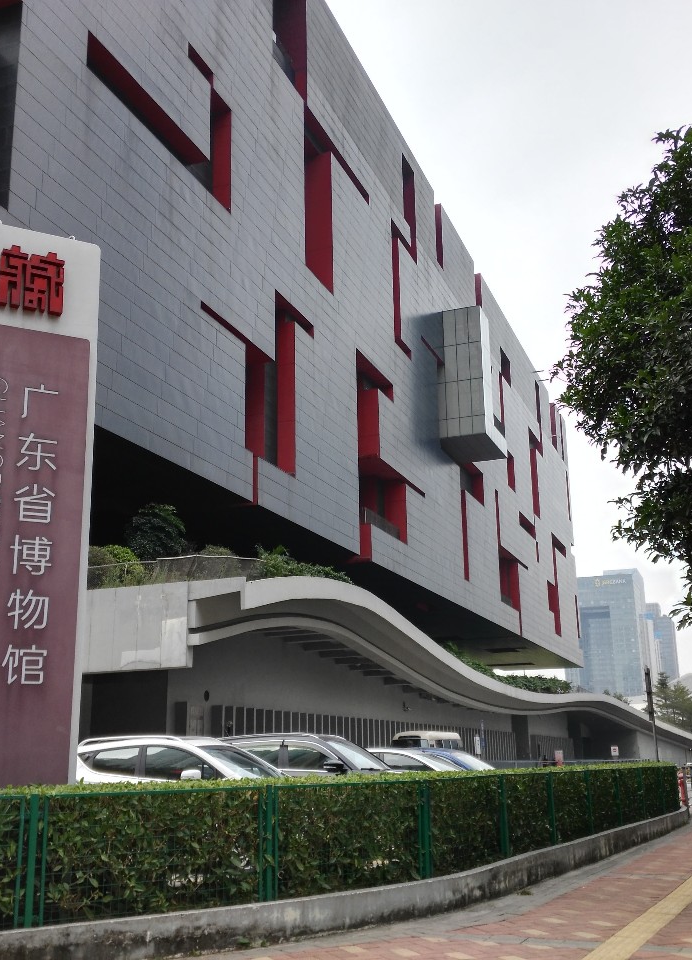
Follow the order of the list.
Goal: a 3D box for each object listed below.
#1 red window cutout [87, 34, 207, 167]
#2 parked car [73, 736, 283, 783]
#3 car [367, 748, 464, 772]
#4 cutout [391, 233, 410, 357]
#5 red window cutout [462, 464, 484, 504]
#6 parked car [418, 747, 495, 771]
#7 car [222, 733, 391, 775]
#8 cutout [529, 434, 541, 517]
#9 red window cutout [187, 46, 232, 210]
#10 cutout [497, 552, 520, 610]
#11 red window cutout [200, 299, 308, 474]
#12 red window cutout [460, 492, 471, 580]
[{"bbox_3d":[-7.827,-13.916,40.198,1.000,1.460,8.960,-7,-16,20],"label":"red window cutout"},{"bbox_3d":[-2.091,4.665,15.367,4.450,1.690,1.830,-7,-16,20],"label":"parked car"},{"bbox_3d":[0.980,5.995,20.135,4.600,1.470,1.800,-7,-16,20],"label":"car"},{"bbox_3d":[3.435,-12.211,69.378,0.600,7.830,3.500,-6,-16,20],"label":"cutout"},{"bbox_3d":[9.841,0.036,84.380,1.000,3.070,7.800,-7,-16,20],"label":"red window cutout"},{"bbox_3d":[2.041,6.446,21.913,4.550,1.480,1.800,-8,-16,24],"label":"parked car"},{"bbox_3d":[-0.460,5.221,17.593,4.750,1.720,1.880,-8,-16,24],"label":"car"},{"bbox_3d":[20.052,-0.420,112.656,1.000,9.200,3.900,-7,-16,20],"label":"cutout"},{"bbox_3d":[-6.307,-15.012,44.739,1.000,5.870,4.020,-7,-16,20],"label":"red window cutout"},{"bbox_3d":[14.404,9.159,93.512,0.800,4.680,7.900,-6,-16,20],"label":"cutout"},{"bbox_3d":[-4.143,-5.052,46.458,0.900,8.600,11.500,-6,-16,20],"label":"red window cutout"},{"bbox_3d":[8.850,4.286,79.274,0.600,7.000,1.200,-6,-16,20],"label":"red window cutout"}]

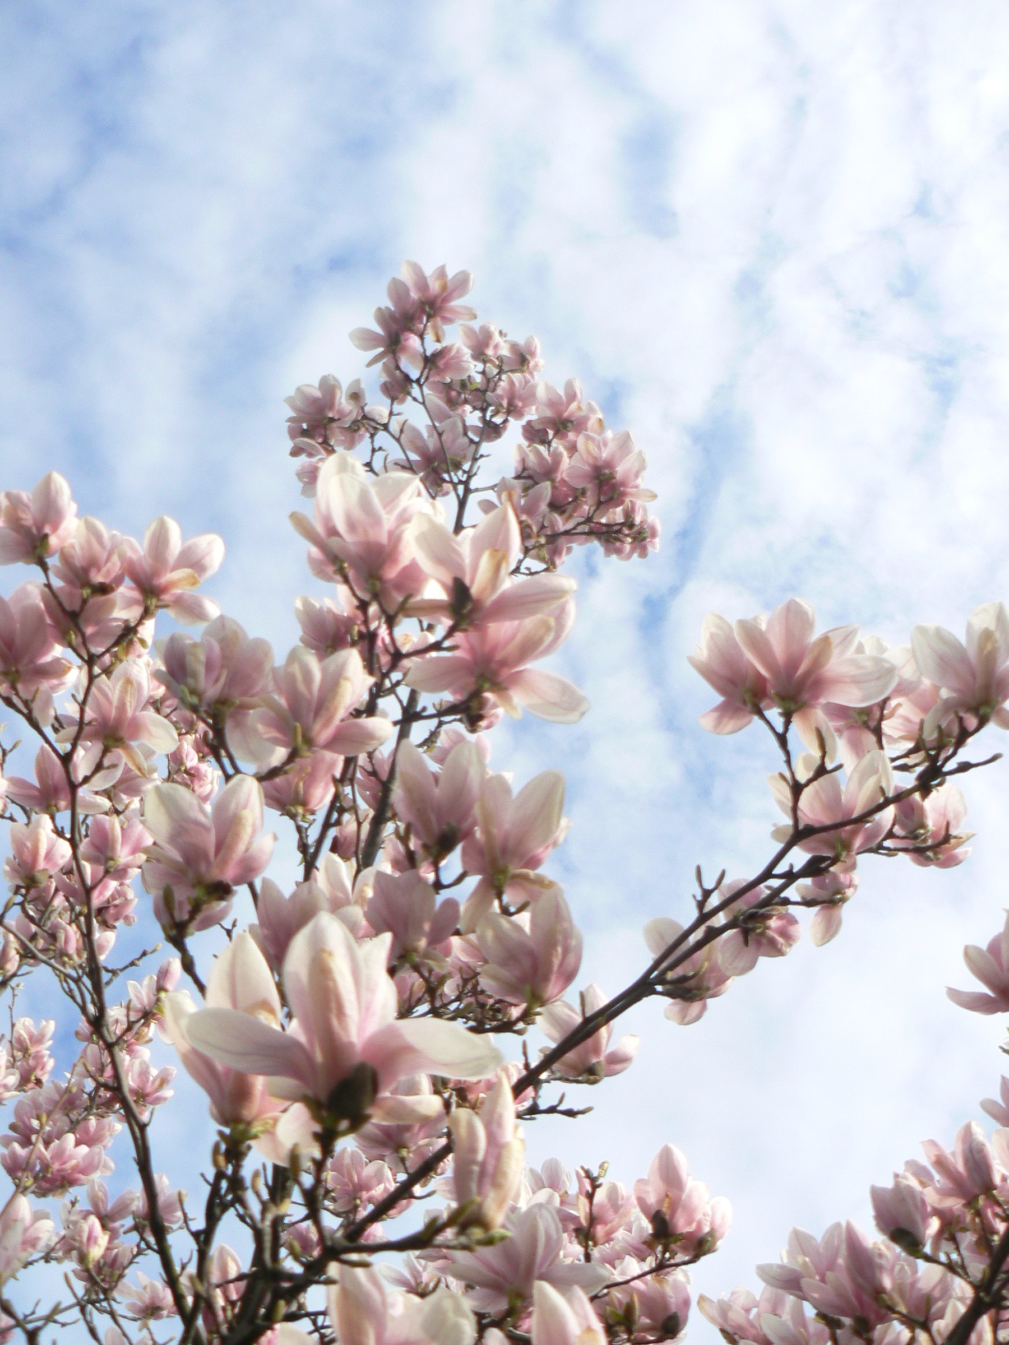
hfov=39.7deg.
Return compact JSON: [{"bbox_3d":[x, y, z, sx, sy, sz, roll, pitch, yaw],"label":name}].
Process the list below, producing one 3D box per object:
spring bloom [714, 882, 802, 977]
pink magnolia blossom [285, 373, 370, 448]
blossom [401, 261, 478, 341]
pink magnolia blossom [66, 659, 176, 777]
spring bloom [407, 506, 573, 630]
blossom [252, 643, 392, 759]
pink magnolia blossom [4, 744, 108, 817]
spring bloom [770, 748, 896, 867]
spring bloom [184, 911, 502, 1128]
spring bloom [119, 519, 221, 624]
[{"bbox_3d":[0.263,0.267,1.418,0.095,0.085,0.095,-30,-69,4],"label":"spring bloom"},{"bbox_3d":[-0.271,-0.388,2.135,0.130,0.093,0.130,0,-25,-7],"label":"pink magnolia blossom"},{"bbox_3d":[-0.110,-0.580,2.212,0.130,0.100,0.130,20,-32,-8],"label":"blossom"},{"bbox_3d":[-0.426,0.060,1.570,0.130,0.105,0.130,5,-43,-15],"label":"pink magnolia blossom"},{"bbox_3d":[-0.011,-0.090,1.200,0.144,0.098,0.123,11,-33,-1],"label":"spring bloom"},{"bbox_3d":[-0.154,0.025,1.170,0.120,0.085,0.108,0,-32,0],"label":"blossom"},{"bbox_3d":[-0.561,0.135,1.750,0.128,0.083,0.121,8,-35,-17],"label":"pink magnolia blossom"},{"bbox_3d":[0.292,0.122,1.250,0.113,0.085,0.105,0,-32,0],"label":"spring bloom"},{"bbox_3d":[-0.080,0.171,0.690,0.155,0.097,0.135,0,-32,0],"label":"spring bloom"},{"bbox_3d":[-0.404,-0.124,1.700,0.124,0.135,0.118,22,-33,-14],"label":"spring bloom"}]

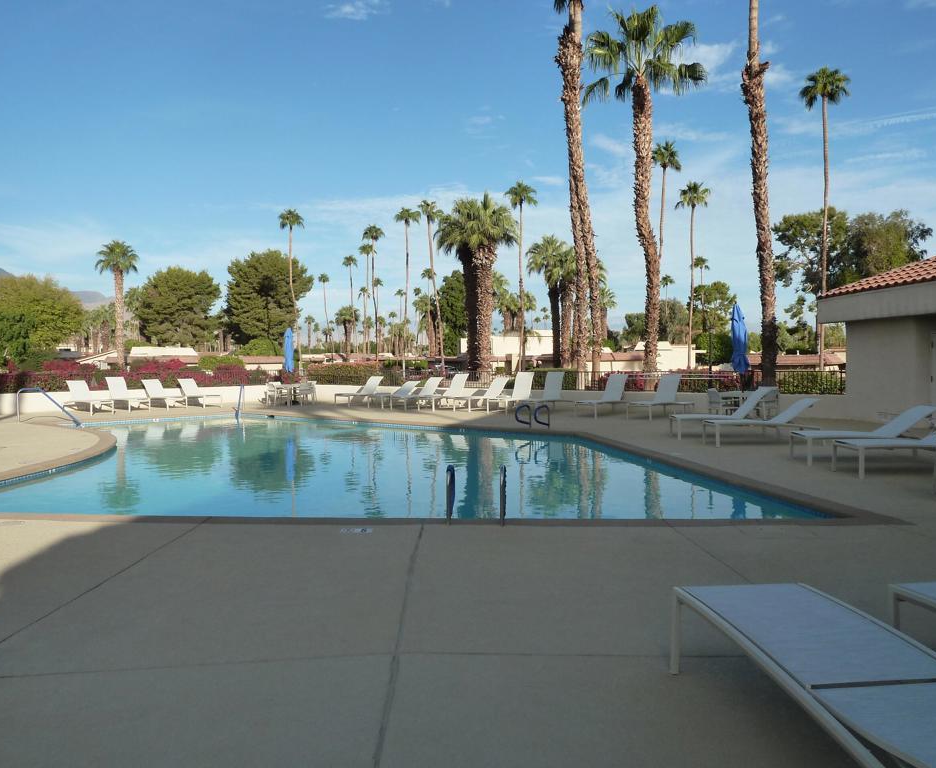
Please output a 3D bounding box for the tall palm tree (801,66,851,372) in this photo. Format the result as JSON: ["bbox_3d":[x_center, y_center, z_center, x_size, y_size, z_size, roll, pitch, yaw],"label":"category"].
[{"bbox_3d":[20.759,-8.950,42.755,2.900,18.620,2.900,0,2,0],"label":"tall palm tree"}]

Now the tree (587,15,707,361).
[{"bbox_3d":[7.357,-7.589,30.802,5.000,16.470,5.000,0,2,0],"label":"tree"}]

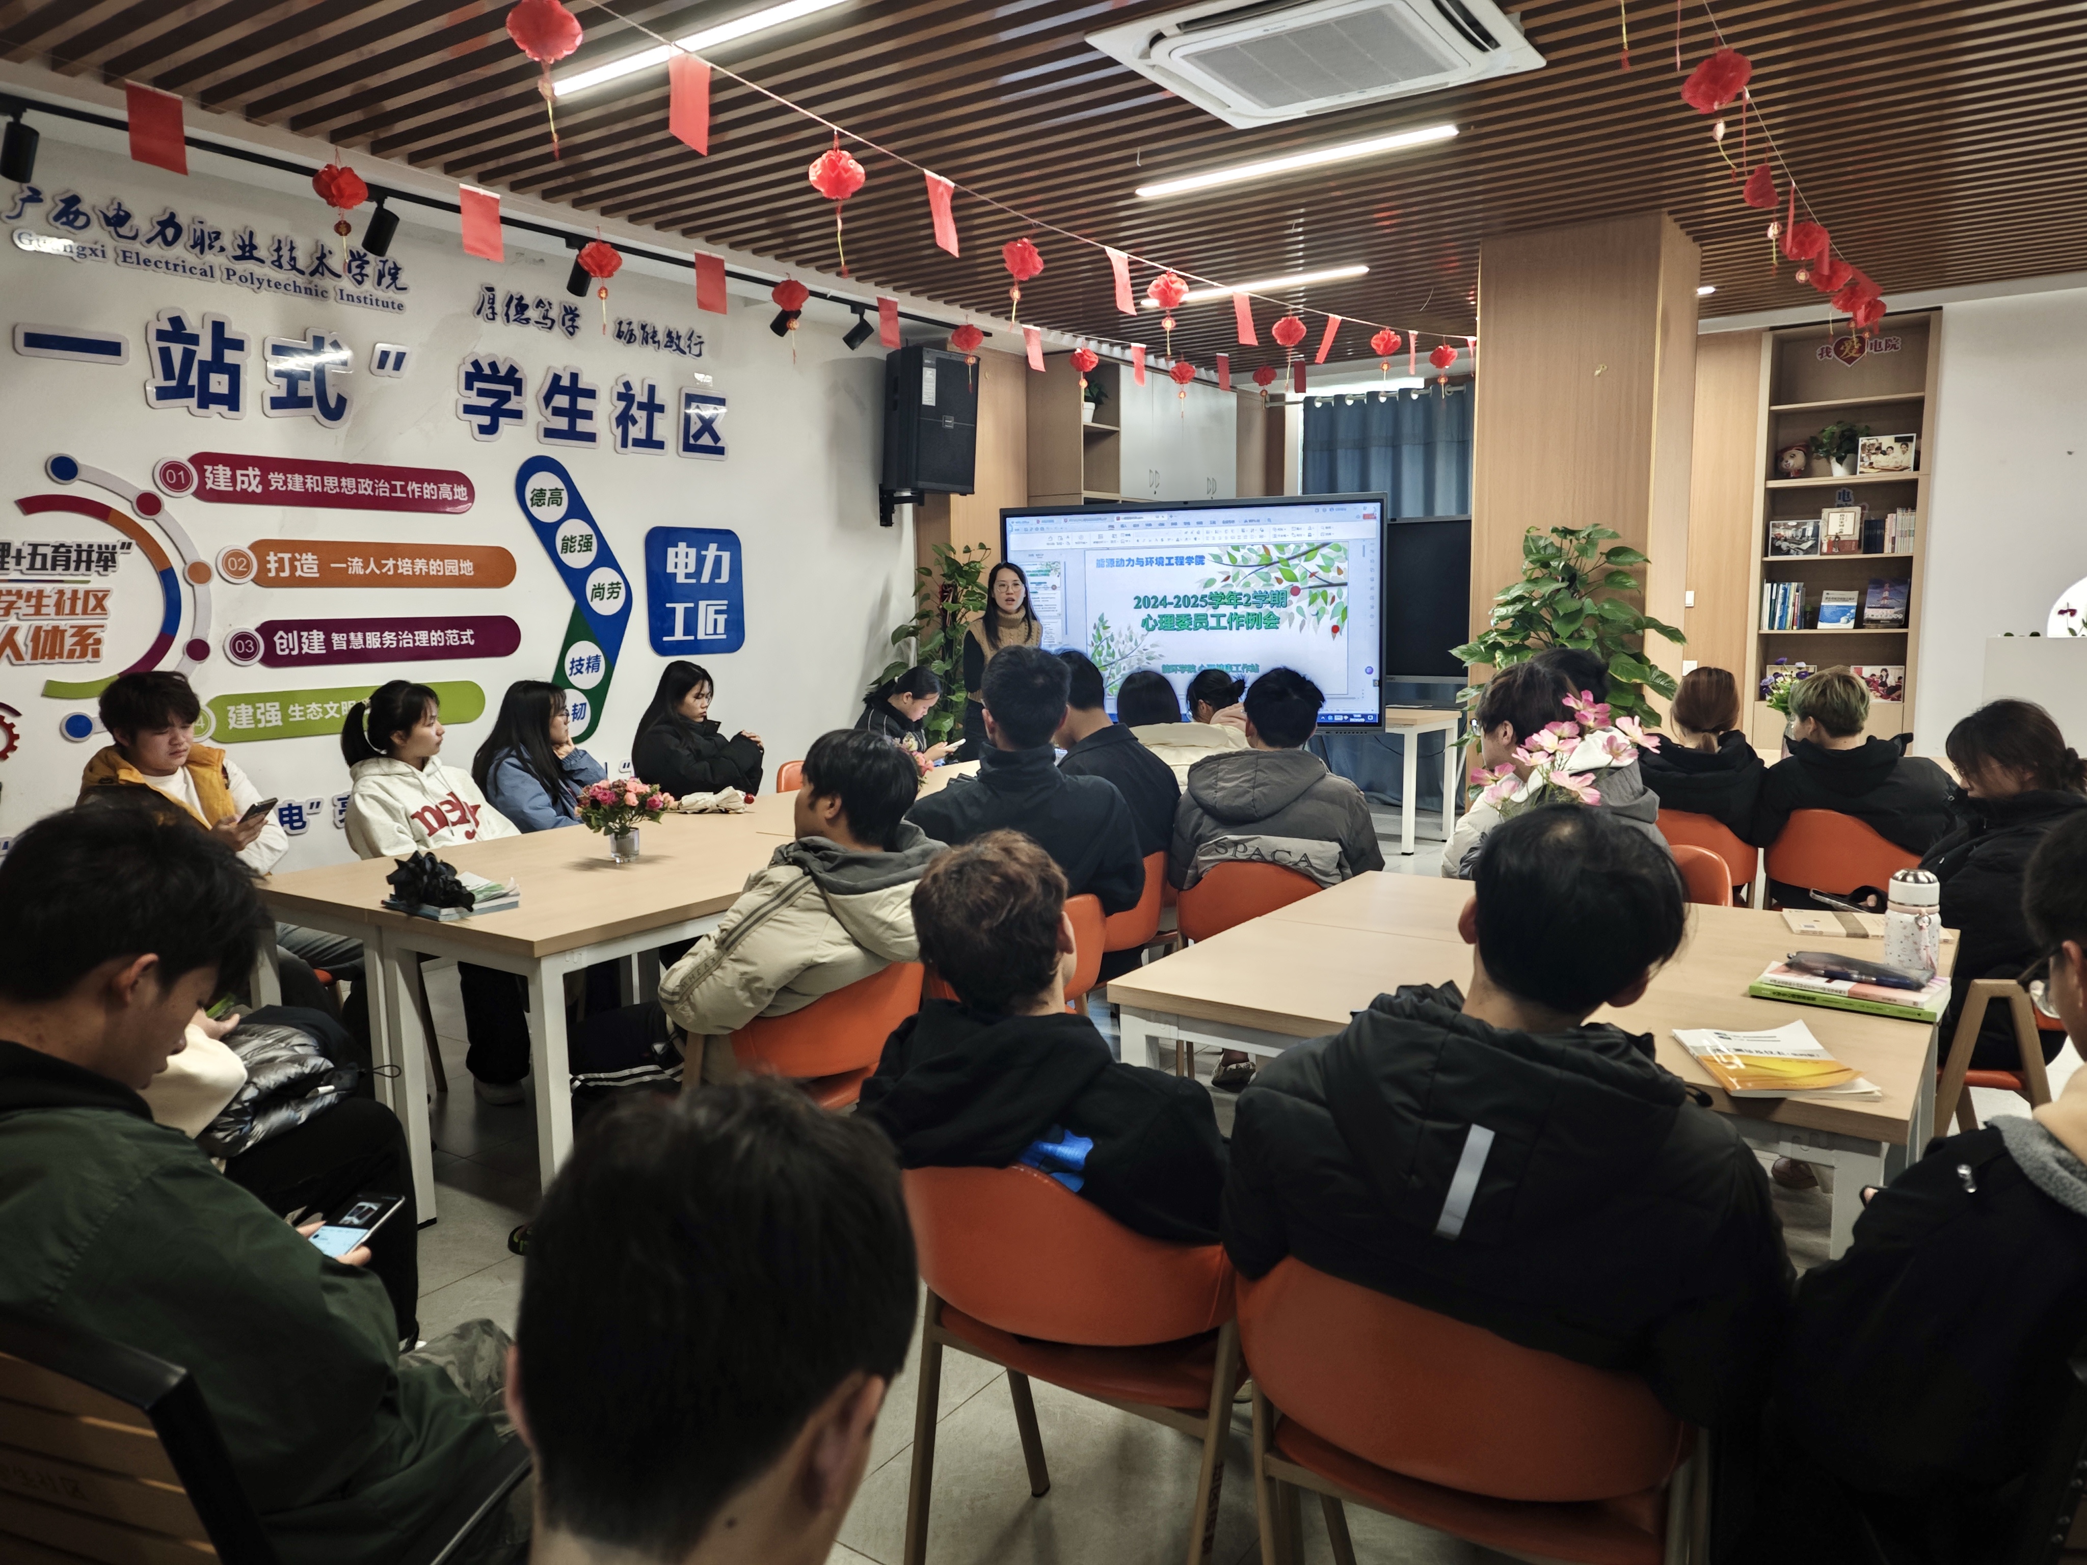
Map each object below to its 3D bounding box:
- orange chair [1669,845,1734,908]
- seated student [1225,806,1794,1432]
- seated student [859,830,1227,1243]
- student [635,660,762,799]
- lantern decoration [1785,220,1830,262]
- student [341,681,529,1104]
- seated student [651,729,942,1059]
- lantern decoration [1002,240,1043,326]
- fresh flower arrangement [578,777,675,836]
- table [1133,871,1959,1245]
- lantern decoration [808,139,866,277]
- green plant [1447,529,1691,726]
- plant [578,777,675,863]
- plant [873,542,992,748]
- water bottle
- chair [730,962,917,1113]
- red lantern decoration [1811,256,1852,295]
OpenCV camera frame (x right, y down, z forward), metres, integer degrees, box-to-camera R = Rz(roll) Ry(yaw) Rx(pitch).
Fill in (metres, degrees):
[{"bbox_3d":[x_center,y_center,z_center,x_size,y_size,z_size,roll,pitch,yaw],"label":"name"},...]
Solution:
[{"bbox_3d":[1.488,0.552,3.582,0.530,0.770,0.520,1,8,18],"label":"orange chair"},{"bbox_3d":[0.573,0.592,1.587,0.580,1.200,0.800,4,9,33],"label":"seated student"},{"bbox_3d":[0.127,0.608,1.930,0.550,1.130,0.780,4,9,33],"label":"seated student"},{"bbox_3d":[-1.184,0.188,5.010,0.760,1.240,0.480,1,7,16],"label":"student"},{"bbox_3d":[2.617,-1.851,4.750,0.160,0.150,0.160,4,9,34],"label":"lantern decoration"},{"bbox_3d":[-1.779,0.320,4.082,0.800,1.230,0.490,2,8,25],"label":"student"},{"bbox_3d":[-0.529,0.475,2.857,0.820,1.180,0.540,5,9,41],"label":"seated student"},{"bbox_3d":[-0.076,-1.883,5.200,0.160,0.320,0.160,-1,7,0],"label":"lantern decoration"},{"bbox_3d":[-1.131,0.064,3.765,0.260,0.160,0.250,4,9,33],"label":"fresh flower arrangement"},{"bbox_3d":[0.959,0.694,2.630,1.200,0.750,1.200,4,9,35],"label":"table"},{"bbox_3d":[-0.598,-1.669,4.020,0.165,0.400,0.165,0,7,8],"label":"lantern decoration"},{"bbox_3d":[2.198,-0.248,5.846,0.950,1.720,0.900,4,9,33],"label":"green plant"},{"bbox_3d":[-1.087,0.097,3.655,0.250,0.225,0.240,-3,8,-17],"label":"plant"},{"bbox_3d":[-0.502,-0.310,6.841,0.700,1.750,0.700,4,9,34],"label":"plant"},{"bbox_3d":[1.477,0.248,2.351,0.092,0.185,0.092,4,9,33],"label":"water bottle"},{"bbox_3d":[-0.485,0.690,2.782,0.540,0.770,0.550,5,9,40],"label":"chair"},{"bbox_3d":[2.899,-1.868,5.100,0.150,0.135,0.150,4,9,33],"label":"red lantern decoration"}]

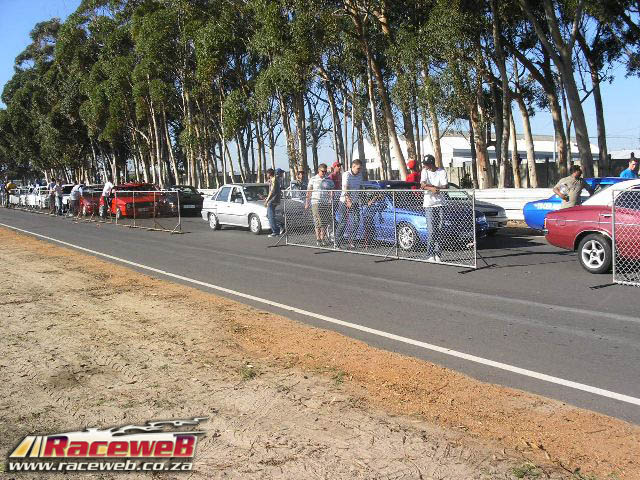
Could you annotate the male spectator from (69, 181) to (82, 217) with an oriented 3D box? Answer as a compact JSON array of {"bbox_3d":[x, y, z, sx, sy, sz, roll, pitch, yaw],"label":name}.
[{"bbox_3d":[-11.550,-1.974,33.143,0.550,1.680,0.520,-3,5,-37],"label":"male spectator"}]

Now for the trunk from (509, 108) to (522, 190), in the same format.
[{"bbox_3d":[6.900,-2.785,24.740,0.277,3.662,0.277,-6,5,0],"label":"trunk"}]

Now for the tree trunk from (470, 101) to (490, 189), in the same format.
[{"bbox_3d":[5.847,-3.001,25.374,0.567,4.046,0.567,-7,5,0],"label":"tree trunk"}]

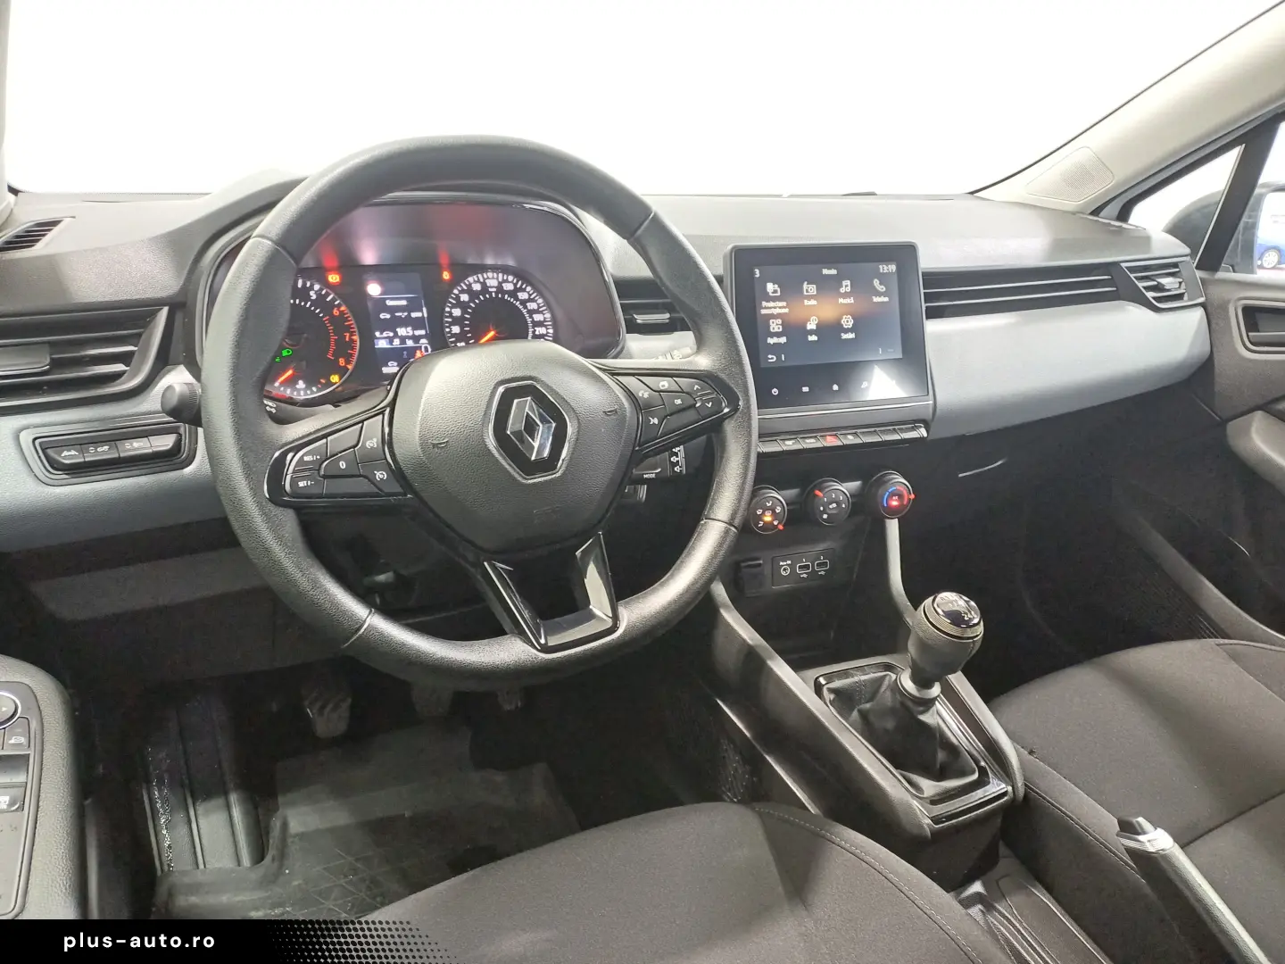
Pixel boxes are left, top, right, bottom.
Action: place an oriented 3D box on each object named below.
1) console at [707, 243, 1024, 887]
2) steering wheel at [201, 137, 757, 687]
[{"bbox_3d":[0.206,0.065,0.835,0.250,0.540,0.340,-6,18,-20],"label":"console"},{"bbox_3d":[-0.093,-0.048,0.629,0.367,0.362,0.095,-12,-4,-24],"label":"steering wheel"}]

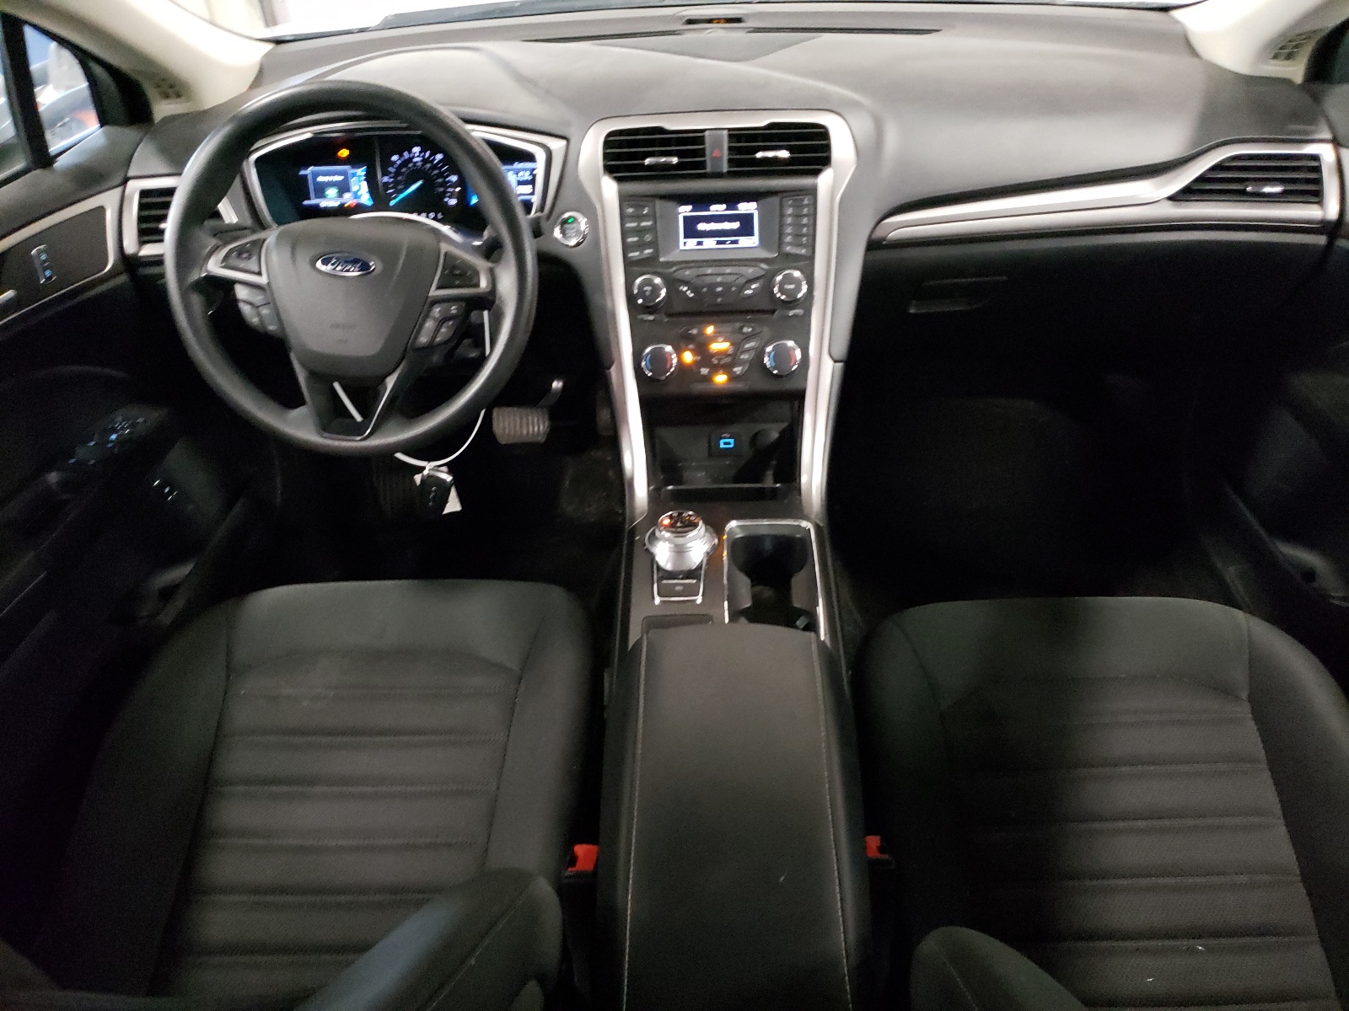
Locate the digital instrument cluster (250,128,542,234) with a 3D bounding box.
[{"bbox_3d":[-0.335,-0.389,1.225,0.350,0.135,0.050,-2,17,2],"label":"digital instrument cluster"}]

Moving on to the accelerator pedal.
[{"bbox_3d":[-0.239,-0.125,1.585,0.088,0.058,0.030,-2,-1,0],"label":"accelerator pedal"}]

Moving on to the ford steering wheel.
[{"bbox_3d":[-0.326,-0.239,1.058,0.374,0.374,0.100,-2,10,0],"label":"ford steering wheel"}]

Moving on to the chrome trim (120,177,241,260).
[{"bbox_3d":[-0.549,-0.322,1.130,0.118,0.087,0.040,-7,19,-8],"label":"chrome trim"}]

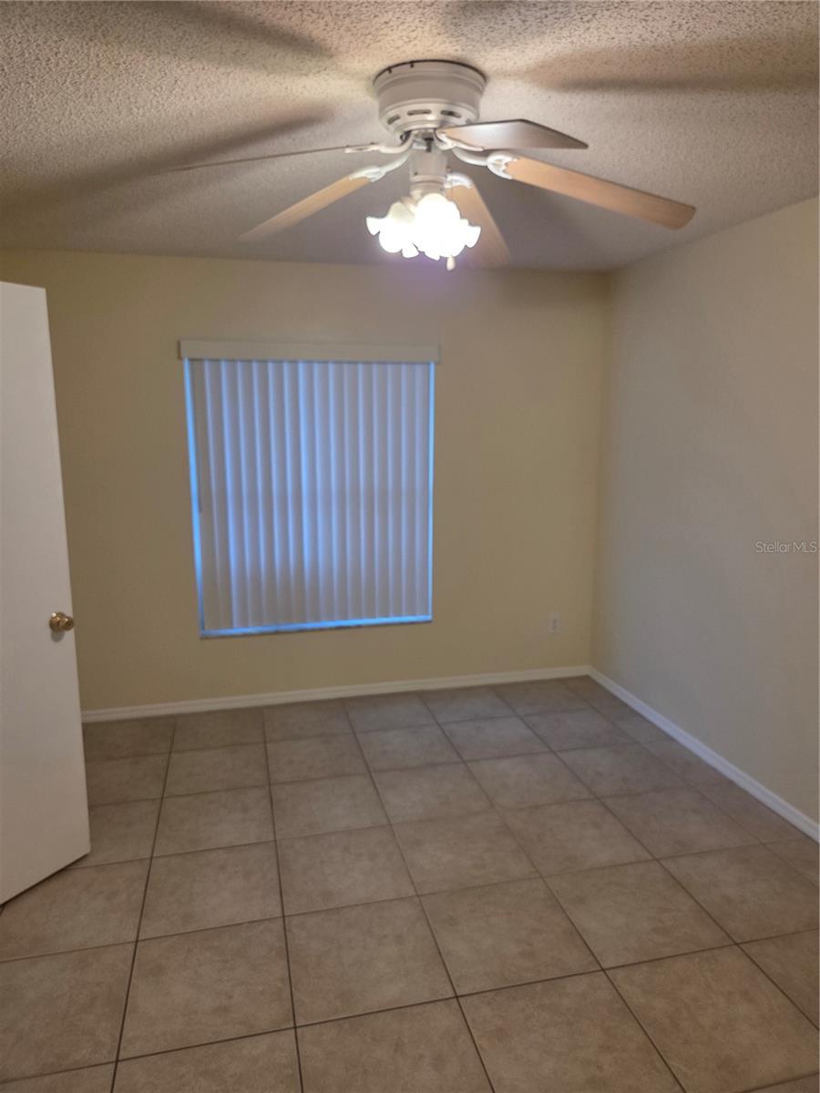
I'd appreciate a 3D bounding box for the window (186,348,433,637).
[{"bbox_3d":[-0.511,-0.299,4.019,1.360,1.585,0.110,-3,10,-14],"label":"window"}]

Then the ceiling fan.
[{"bbox_3d":[0.059,-0.925,1.827,1.270,0.430,1.260,-3,10,-14],"label":"ceiling fan"}]

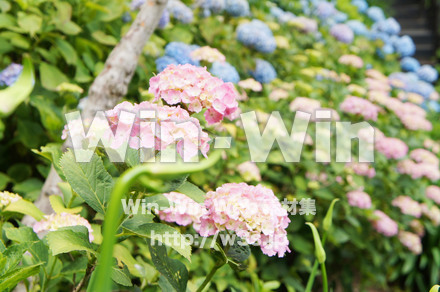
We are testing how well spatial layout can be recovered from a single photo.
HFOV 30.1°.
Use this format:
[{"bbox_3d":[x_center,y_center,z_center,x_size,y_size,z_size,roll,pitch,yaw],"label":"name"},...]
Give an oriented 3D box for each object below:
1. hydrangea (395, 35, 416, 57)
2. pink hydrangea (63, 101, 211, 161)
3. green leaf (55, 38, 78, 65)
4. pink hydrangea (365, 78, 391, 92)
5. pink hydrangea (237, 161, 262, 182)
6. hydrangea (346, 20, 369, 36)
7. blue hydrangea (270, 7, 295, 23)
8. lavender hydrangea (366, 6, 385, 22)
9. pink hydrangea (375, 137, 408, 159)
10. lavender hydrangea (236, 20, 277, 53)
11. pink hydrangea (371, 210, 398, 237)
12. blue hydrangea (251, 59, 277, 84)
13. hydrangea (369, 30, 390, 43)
[{"bbox_3d":[1.199,-0.649,5.300,0.140,0.130,0.140,0,8,0],"label":"hydrangea"},{"bbox_3d":[-0.148,-0.028,1.450,0.255,0.105,0.180,0,8,0],"label":"pink hydrangea"},{"bbox_3d":[-0.491,-0.300,2.600,0.070,0.025,0.120,-17,61,-46],"label":"green leaf"},{"bbox_3d":[0.886,-0.340,4.600,0.140,0.082,0.130,0,8,0],"label":"pink hydrangea"},{"bbox_3d":[0.126,0.109,3.500,0.115,0.090,0.115,0,8,0],"label":"pink hydrangea"},{"bbox_3d":[0.874,-0.744,5.200,0.150,0.110,0.150,12,18,0],"label":"hydrangea"},{"bbox_3d":[0.388,-0.804,5.000,0.159,0.093,0.140,0,8,0],"label":"blue hydrangea"},{"bbox_3d":[1.181,-0.995,6.200,0.140,0.119,0.130,0,8,0],"label":"lavender hydrangea"},{"bbox_3d":[0.755,0.007,3.600,0.145,0.090,0.135,0,8,0],"label":"pink hydrangea"},{"bbox_3d":[0.143,-0.428,3.200,0.165,0.120,0.150,16,21,0],"label":"lavender hydrangea"},{"bbox_3d":[0.724,0.341,3.600,0.140,0.100,0.140,22,21,0],"label":"pink hydrangea"},{"bbox_3d":[0.211,-0.355,3.900,0.122,0.118,0.125,0,8,0],"label":"blue hydrangea"},{"bbox_3d":[1.034,-0.710,5.300,0.140,0.095,0.135,0,8,0],"label":"hydrangea"}]

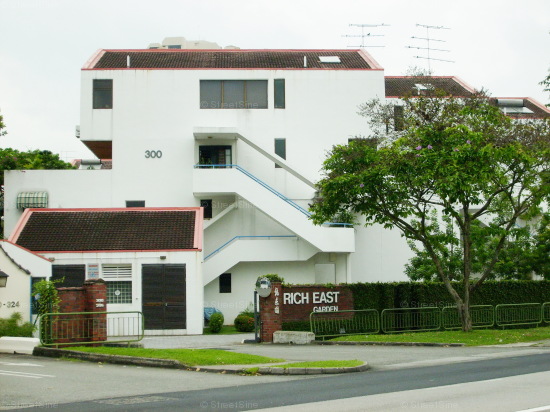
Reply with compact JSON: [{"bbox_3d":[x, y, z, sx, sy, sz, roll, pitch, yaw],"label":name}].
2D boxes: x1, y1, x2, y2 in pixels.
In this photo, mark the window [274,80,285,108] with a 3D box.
[{"bbox_3d":[0.244,-5.464,47.308,0.550,1.480,0.120,0,-5,-3],"label":"window"}]

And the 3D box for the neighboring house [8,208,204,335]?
[{"bbox_3d":[-6.670,2.516,39.346,7.500,5.250,5.200,0,-5,-3],"label":"neighboring house"}]

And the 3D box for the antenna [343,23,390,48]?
[{"bbox_3d":[4.770,-8.809,50.500,2.500,1.450,1.100,0,-5,-3],"label":"antenna"}]

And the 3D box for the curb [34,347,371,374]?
[{"bbox_3d":[-2.706,3.478,21.820,10.060,0.200,2.290,-4,-6,33],"label":"curb"}]

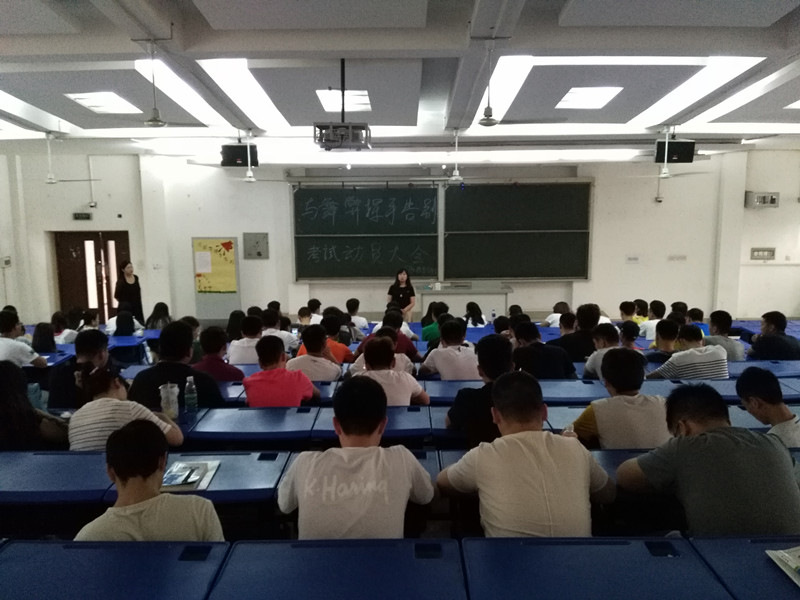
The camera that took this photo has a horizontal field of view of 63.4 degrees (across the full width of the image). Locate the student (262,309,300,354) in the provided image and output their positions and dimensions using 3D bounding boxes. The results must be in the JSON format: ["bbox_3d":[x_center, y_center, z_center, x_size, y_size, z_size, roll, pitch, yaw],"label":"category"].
[{"bbox_3d":[-1.272,0.695,6.700,0.528,1.249,0.720,0,7,0],"label":"student"}]

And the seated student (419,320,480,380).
[{"bbox_3d":[0.401,0.741,4.935,0.530,1.210,0.680,0,8,0],"label":"seated student"}]

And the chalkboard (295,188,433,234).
[{"bbox_3d":[-0.656,-1.682,12.300,2.699,0.879,0.050,0,7,0],"label":"chalkboard"}]

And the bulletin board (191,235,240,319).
[{"bbox_3d":[-3.589,-0.406,12.688,0.890,1.610,0.050,0,8,0],"label":"bulletin board"}]

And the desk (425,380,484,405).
[{"bbox_3d":[0.460,0.926,4.249,0.580,0.730,0.380,0,8,0],"label":"desk"}]

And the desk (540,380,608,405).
[{"bbox_3d":[1.070,0.950,4.309,0.600,0.750,0.390,0,8,0],"label":"desk"}]

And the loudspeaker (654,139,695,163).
[{"bbox_3d":[3.978,-2.183,9.430,0.540,0.310,0.290,1,20,8],"label":"loudspeaker"}]

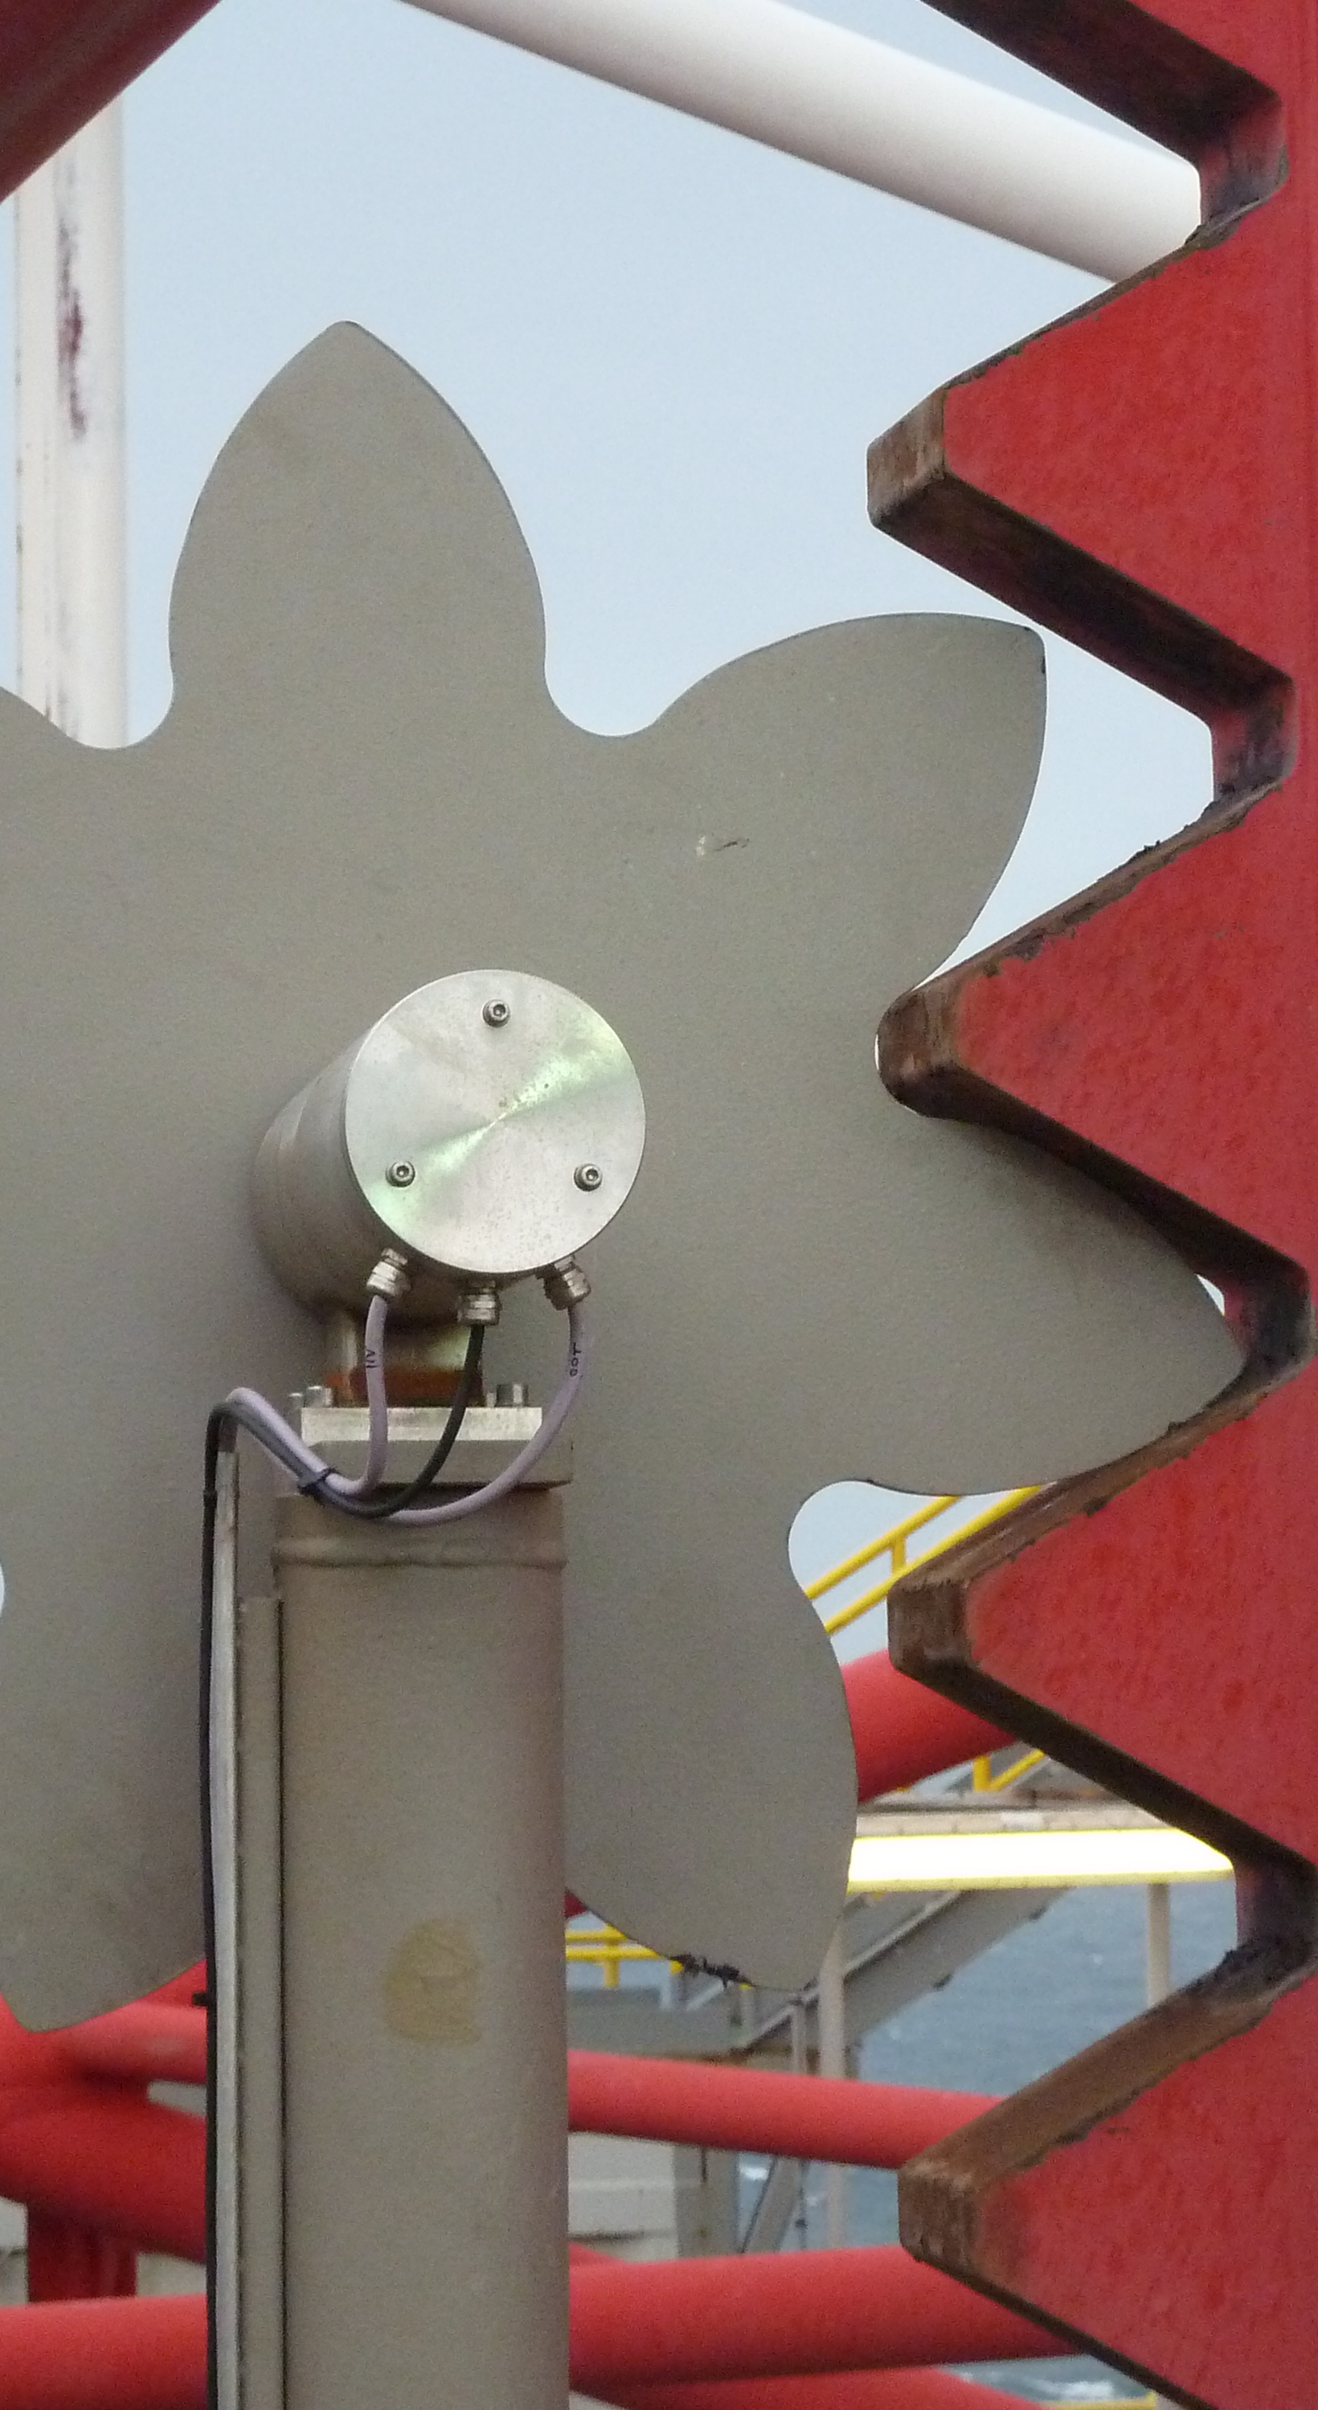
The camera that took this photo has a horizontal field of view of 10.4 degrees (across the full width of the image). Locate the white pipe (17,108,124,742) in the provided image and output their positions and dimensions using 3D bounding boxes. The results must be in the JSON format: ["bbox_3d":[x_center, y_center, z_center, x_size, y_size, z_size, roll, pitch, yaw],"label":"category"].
[{"bbox_3d":[-1.346,-1.695,16.600,0.250,1.750,0.220,-1,-5,0],"label":"white pipe"}]

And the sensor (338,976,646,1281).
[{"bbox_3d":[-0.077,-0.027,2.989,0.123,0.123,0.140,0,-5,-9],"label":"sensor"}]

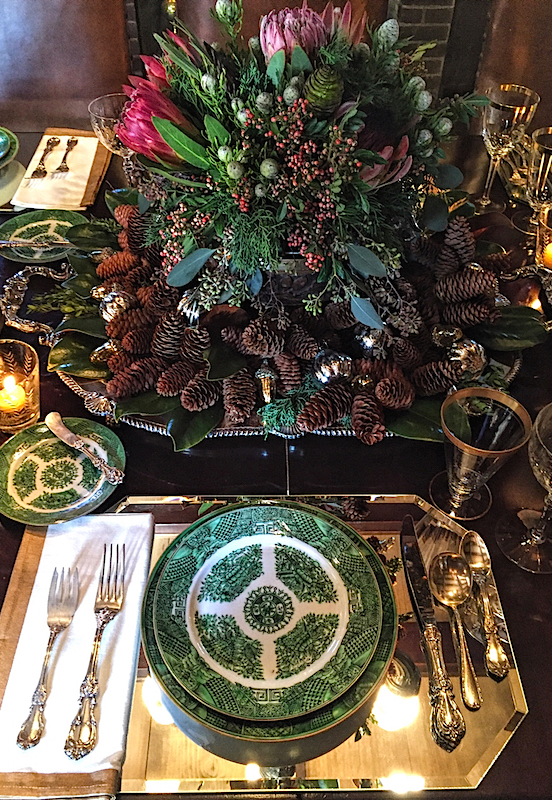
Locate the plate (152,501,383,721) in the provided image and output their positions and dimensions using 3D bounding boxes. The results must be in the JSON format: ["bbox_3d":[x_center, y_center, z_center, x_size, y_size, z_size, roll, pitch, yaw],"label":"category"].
[{"bbox_3d":[-0.007,0.198,0.646,0.217,0.022,0.217,0,47,0],"label":"plate"}]

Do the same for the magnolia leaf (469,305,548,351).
[{"bbox_3d":[0.322,-0.100,0.932,0.122,0.024,0.072,1,63,1],"label":"magnolia leaf"}]

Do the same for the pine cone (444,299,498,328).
[{"bbox_3d":[0.273,-0.122,0.940,0.076,0.039,0.039,9,47,8],"label":"pine cone"}]

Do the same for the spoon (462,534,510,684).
[{"bbox_3d":[0.203,0.194,0.652,0.031,0.022,0.154,2,46,1],"label":"spoon"}]

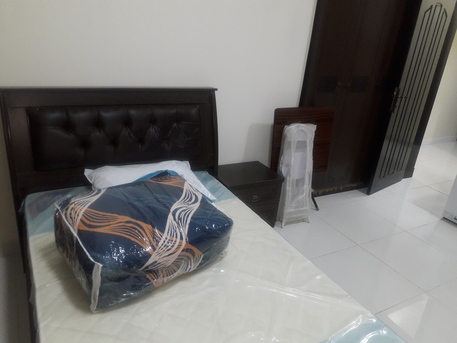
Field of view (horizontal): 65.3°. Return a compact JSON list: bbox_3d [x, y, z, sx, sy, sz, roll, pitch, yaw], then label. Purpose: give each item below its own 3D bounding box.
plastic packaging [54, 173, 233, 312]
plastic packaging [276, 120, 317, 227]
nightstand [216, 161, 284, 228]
[{"bbox_3d":[-0.419,0.279,1.715,0.660,0.250,0.570,-11,28,-36],"label":"plastic packaging"},{"bbox_3d":[0.581,0.029,3.045,0.320,0.870,0.210,-7,25,-28],"label":"plastic packaging"},{"bbox_3d":[0.116,0.216,3.026,0.520,0.456,0.410,-7,25,-29],"label":"nightstand"}]

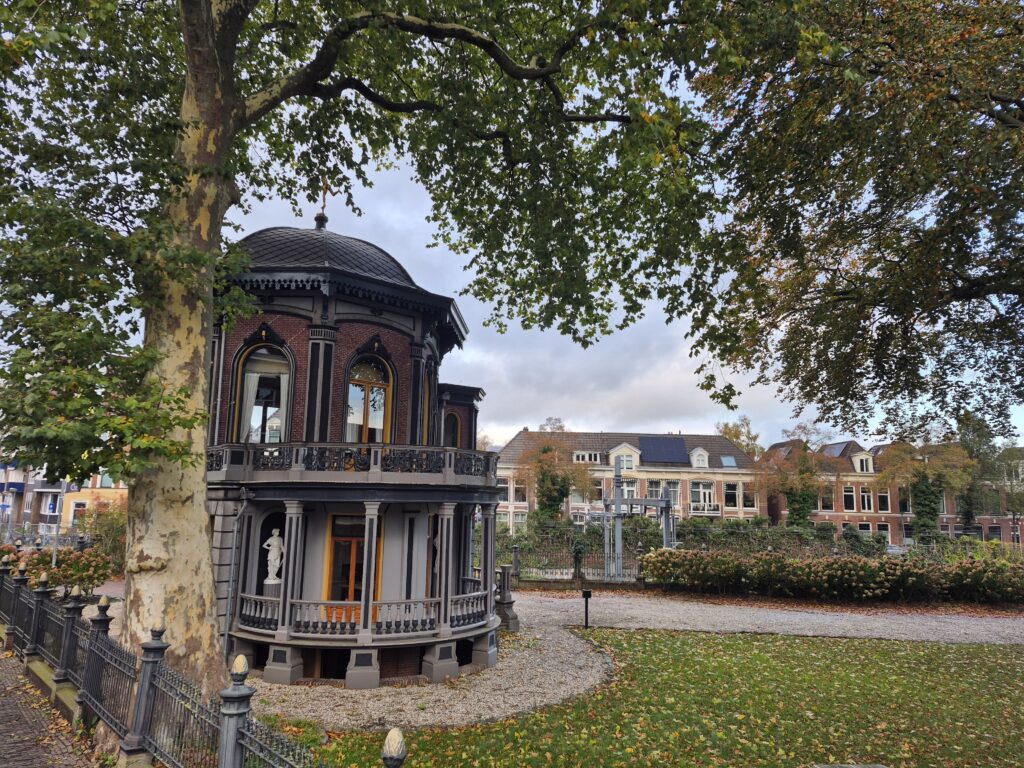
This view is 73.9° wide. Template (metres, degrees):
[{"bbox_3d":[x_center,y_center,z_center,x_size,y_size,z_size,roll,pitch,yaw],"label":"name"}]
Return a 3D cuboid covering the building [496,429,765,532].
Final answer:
[{"bbox_3d":[10.405,10.205,66.278,25.790,11.220,9.000,1,-10,2],"label":"building"}]

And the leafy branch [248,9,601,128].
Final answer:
[{"bbox_3d":[-1.637,-5.591,11.973,6.200,2.230,1.800,1,-10,0],"label":"leafy branch"}]

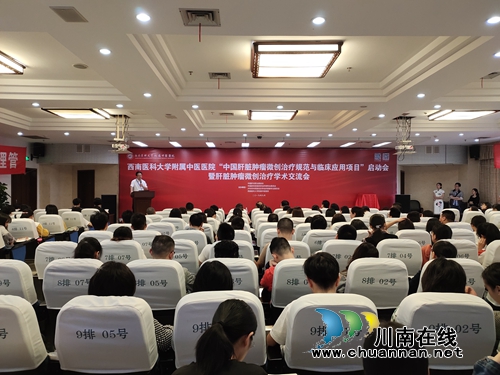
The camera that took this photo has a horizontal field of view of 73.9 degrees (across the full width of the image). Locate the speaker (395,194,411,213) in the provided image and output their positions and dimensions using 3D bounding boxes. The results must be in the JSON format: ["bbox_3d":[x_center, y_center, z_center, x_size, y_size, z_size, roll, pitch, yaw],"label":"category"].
[{"bbox_3d":[4.920,0.830,10.700,0.480,1.120,0.430,0,0,13],"label":"speaker"}]

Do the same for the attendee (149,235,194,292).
[{"bbox_3d":[-0.626,0.924,2.783,0.500,1.111,0.700,0,0,-1],"label":"attendee"}]

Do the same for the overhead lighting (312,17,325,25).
[{"bbox_3d":[0.598,-1.455,2.900,0.125,0.050,0.125,0,0,-1],"label":"overhead lighting"}]

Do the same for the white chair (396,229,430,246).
[{"bbox_3d":[2.030,1.018,4.380,0.540,0.970,0.600,0,0,0],"label":"white chair"}]

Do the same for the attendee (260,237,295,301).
[{"bbox_3d":[0.360,1.010,3.120,0.500,1.130,0.720,0,0,-5],"label":"attendee"}]

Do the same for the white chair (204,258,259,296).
[{"bbox_3d":[-0.158,0.992,2.638,0.520,0.975,0.580,0,0,-1],"label":"white chair"}]

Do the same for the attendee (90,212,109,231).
[{"bbox_3d":[-1.916,0.894,4.314,0.480,1.172,0.700,0,0,-1],"label":"attendee"}]

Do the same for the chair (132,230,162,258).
[{"bbox_3d":[-1.278,0.992,4.190,0.520,0.975,0.580,0,0,-1],"label":"chair"}]

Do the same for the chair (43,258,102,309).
[{"bbox_3d":[-1.420,1.075,2.970,0.520,0.990,0.600,0,0,-1],"label":"chair"}]

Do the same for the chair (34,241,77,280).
[{"bbox_3d":[-1.840,1.016,3.530,0.540,0.970,0.600,0,0,0],"label":"chair"}]

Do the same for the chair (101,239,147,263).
[{"bbox_3d":[-1.380,1.075,3.870,0.520,0.990,0.600,0,0,-1],"label":"chair"}]

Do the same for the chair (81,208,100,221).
[{"bbox_3d":[-3.788,0.992,8.090,0.520,0.975,0.580,0,0,-1],"label":"chair"}]

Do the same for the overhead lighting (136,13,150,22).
[{"bbox_3d":[-0.910,-1.470,2.850,0.130,0.050,0.130,0,0,0],"label":"overhead lighting"}]

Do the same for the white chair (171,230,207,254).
[{"bbox_3d":[-0.815,1.075,4.740,0.520,0.990,0.600,0,0,-1],"label":"white chair"}]

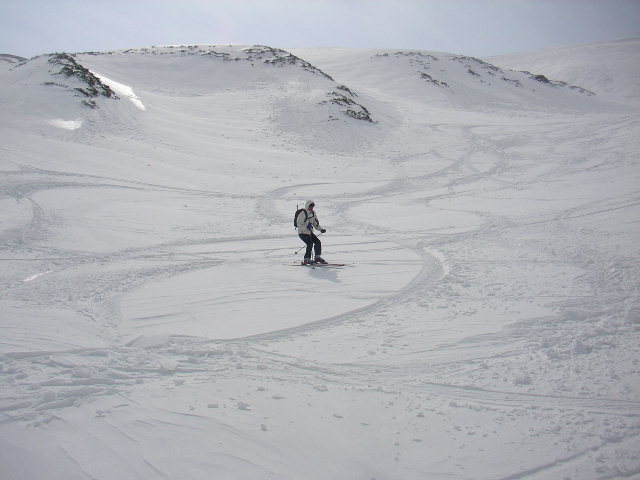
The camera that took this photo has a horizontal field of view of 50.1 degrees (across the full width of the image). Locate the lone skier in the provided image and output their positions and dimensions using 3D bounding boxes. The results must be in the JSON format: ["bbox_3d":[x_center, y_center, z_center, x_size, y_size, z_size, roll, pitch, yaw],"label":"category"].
[{"bbox_3d":[-0.222,-0.191,17.900,0.660,1.670,0.600,2,3,37],"label":"lone skier"}]

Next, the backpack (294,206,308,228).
[{"bbox_3d":[-0.487,-0.585,18.020,0.240,0.520,0.320,18,12,35],"label":"backpack"}]

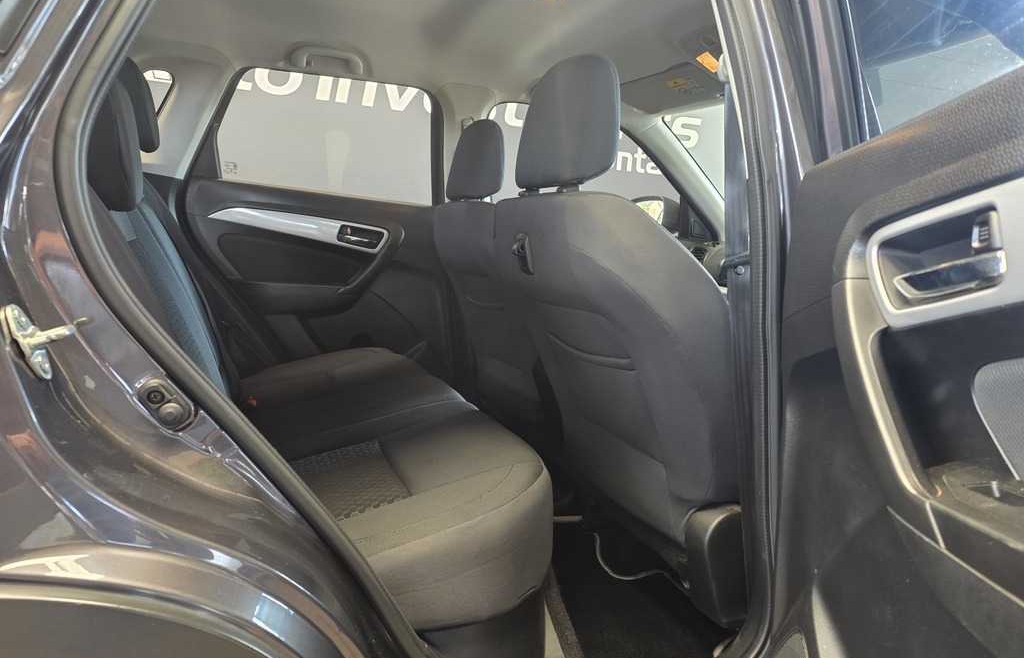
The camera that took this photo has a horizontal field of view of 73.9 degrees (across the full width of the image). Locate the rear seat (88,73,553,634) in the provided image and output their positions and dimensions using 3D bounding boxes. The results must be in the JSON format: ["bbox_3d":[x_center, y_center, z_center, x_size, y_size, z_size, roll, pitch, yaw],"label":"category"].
[{"bbox_3d":[-0.470,-0.103,1.345,0.800,0.875,1.300,0,9,-24],"label":"rear seat"}]

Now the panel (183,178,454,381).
[{"bbox_3d":[-0.541,-0.100,2.044,0.790,0.605,0.100,0,9,-24],"label":"panel"}]

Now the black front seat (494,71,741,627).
[{"bbox_3d":[0.423,0.008,1.363,0.850,0.975,0.540,0,9,-24],"label":"black front seat"}]

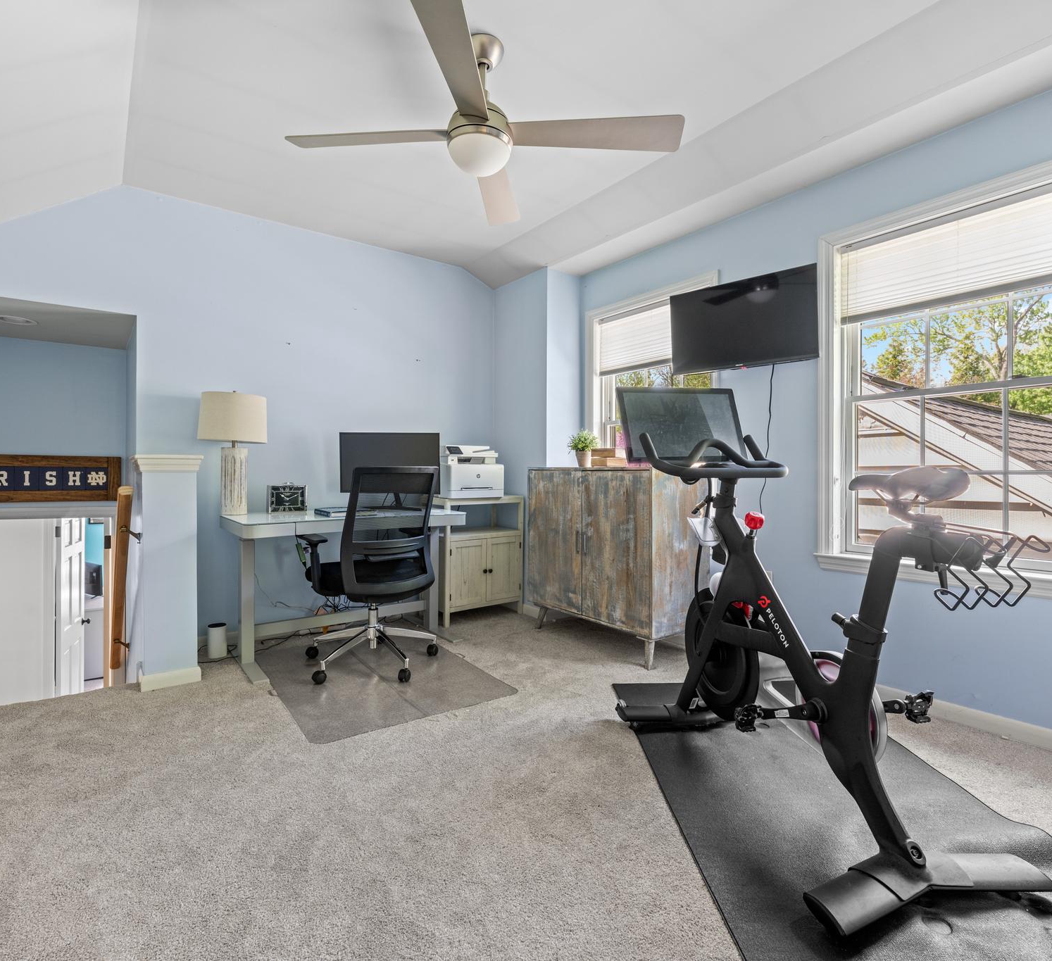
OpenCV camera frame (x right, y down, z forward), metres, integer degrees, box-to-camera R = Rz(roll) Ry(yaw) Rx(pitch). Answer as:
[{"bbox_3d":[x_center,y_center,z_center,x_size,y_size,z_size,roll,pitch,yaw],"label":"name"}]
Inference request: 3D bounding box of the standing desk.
[{"bbox_3d":[-0.992,0.576,3.172,1.205,0.753,0.596,0,0,-39],"label":"standing desk"}]

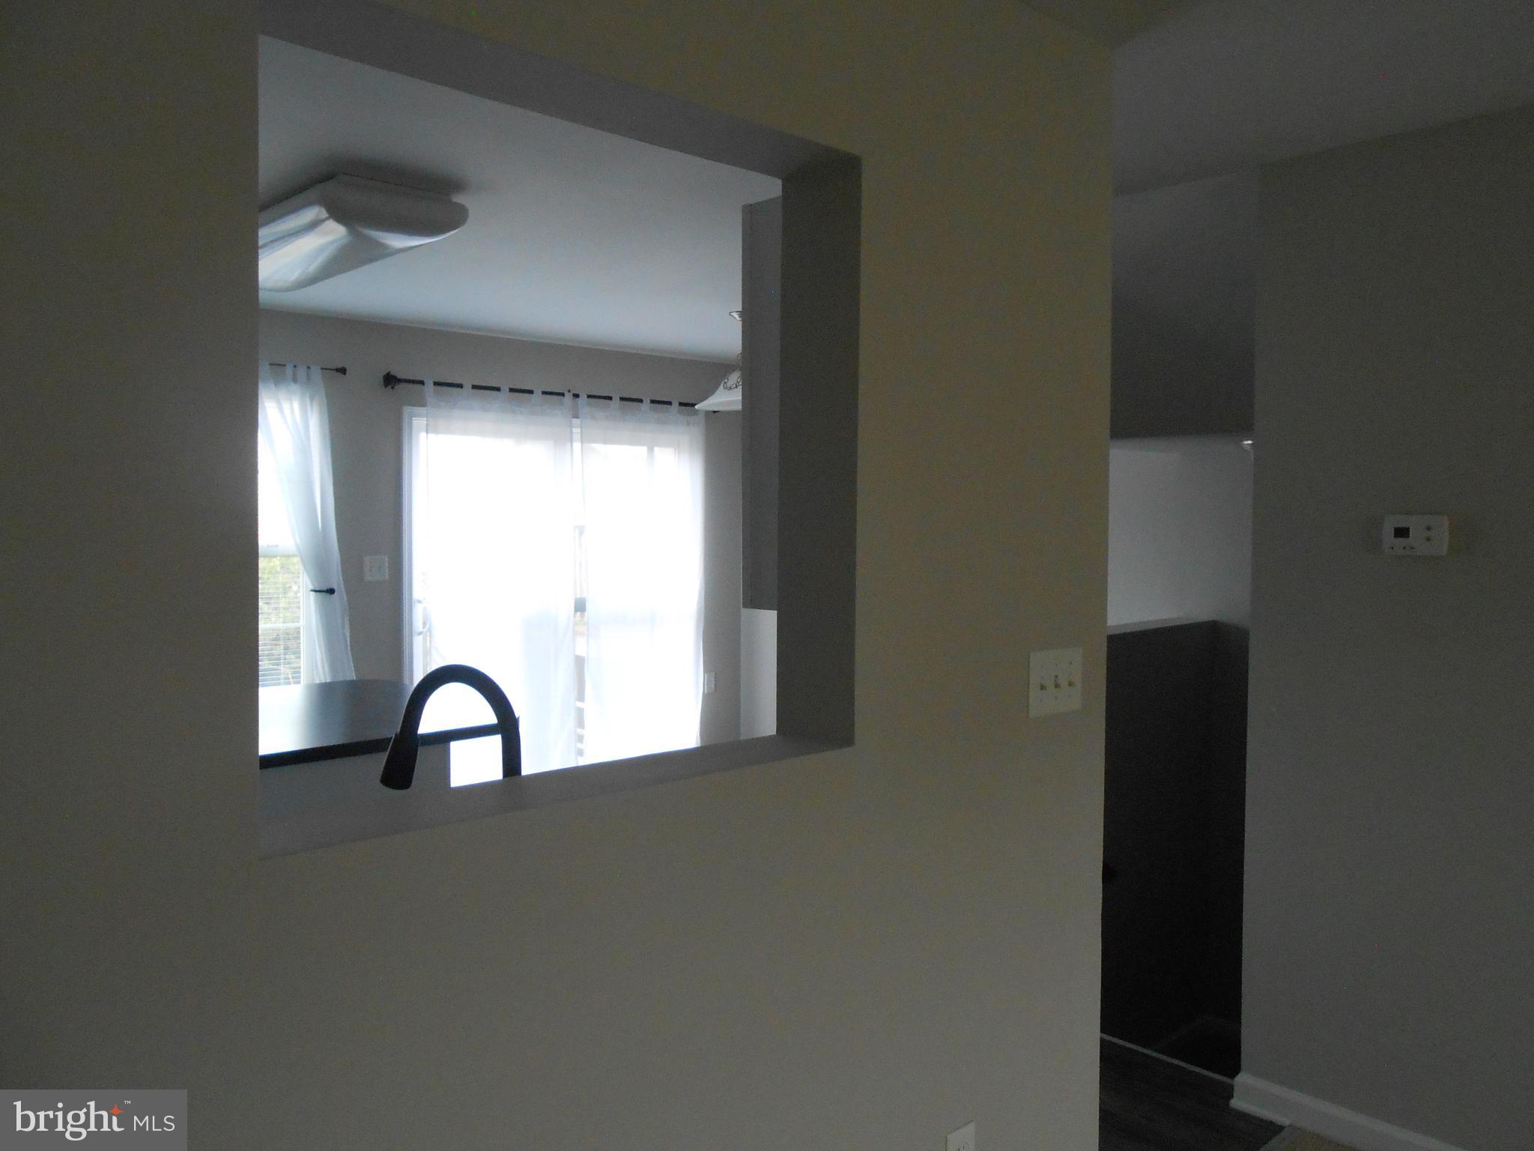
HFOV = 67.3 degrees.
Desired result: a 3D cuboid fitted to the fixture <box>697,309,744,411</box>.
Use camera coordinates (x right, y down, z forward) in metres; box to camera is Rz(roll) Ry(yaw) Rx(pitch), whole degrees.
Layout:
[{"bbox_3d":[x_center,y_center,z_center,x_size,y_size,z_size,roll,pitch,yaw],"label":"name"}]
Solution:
[{"bbox_3d":[-0.095,-0.926,5.019,0.420,0.425,0.420,0,3,0],"label":"fixture"}]

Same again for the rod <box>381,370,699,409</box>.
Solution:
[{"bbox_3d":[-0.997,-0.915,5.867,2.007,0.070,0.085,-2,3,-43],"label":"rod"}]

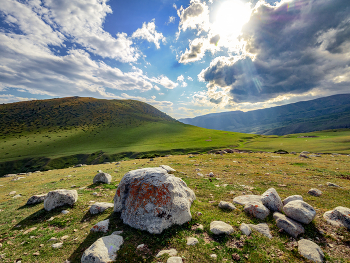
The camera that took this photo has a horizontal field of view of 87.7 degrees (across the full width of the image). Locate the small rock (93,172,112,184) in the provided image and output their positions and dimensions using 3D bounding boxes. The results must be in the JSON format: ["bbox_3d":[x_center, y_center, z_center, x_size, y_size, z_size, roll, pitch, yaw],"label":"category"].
[{"bbox_3d":[-2.170,1.410,5.500,0.480,0.330,0.420,0,2,-6],"label":"small rock"}]

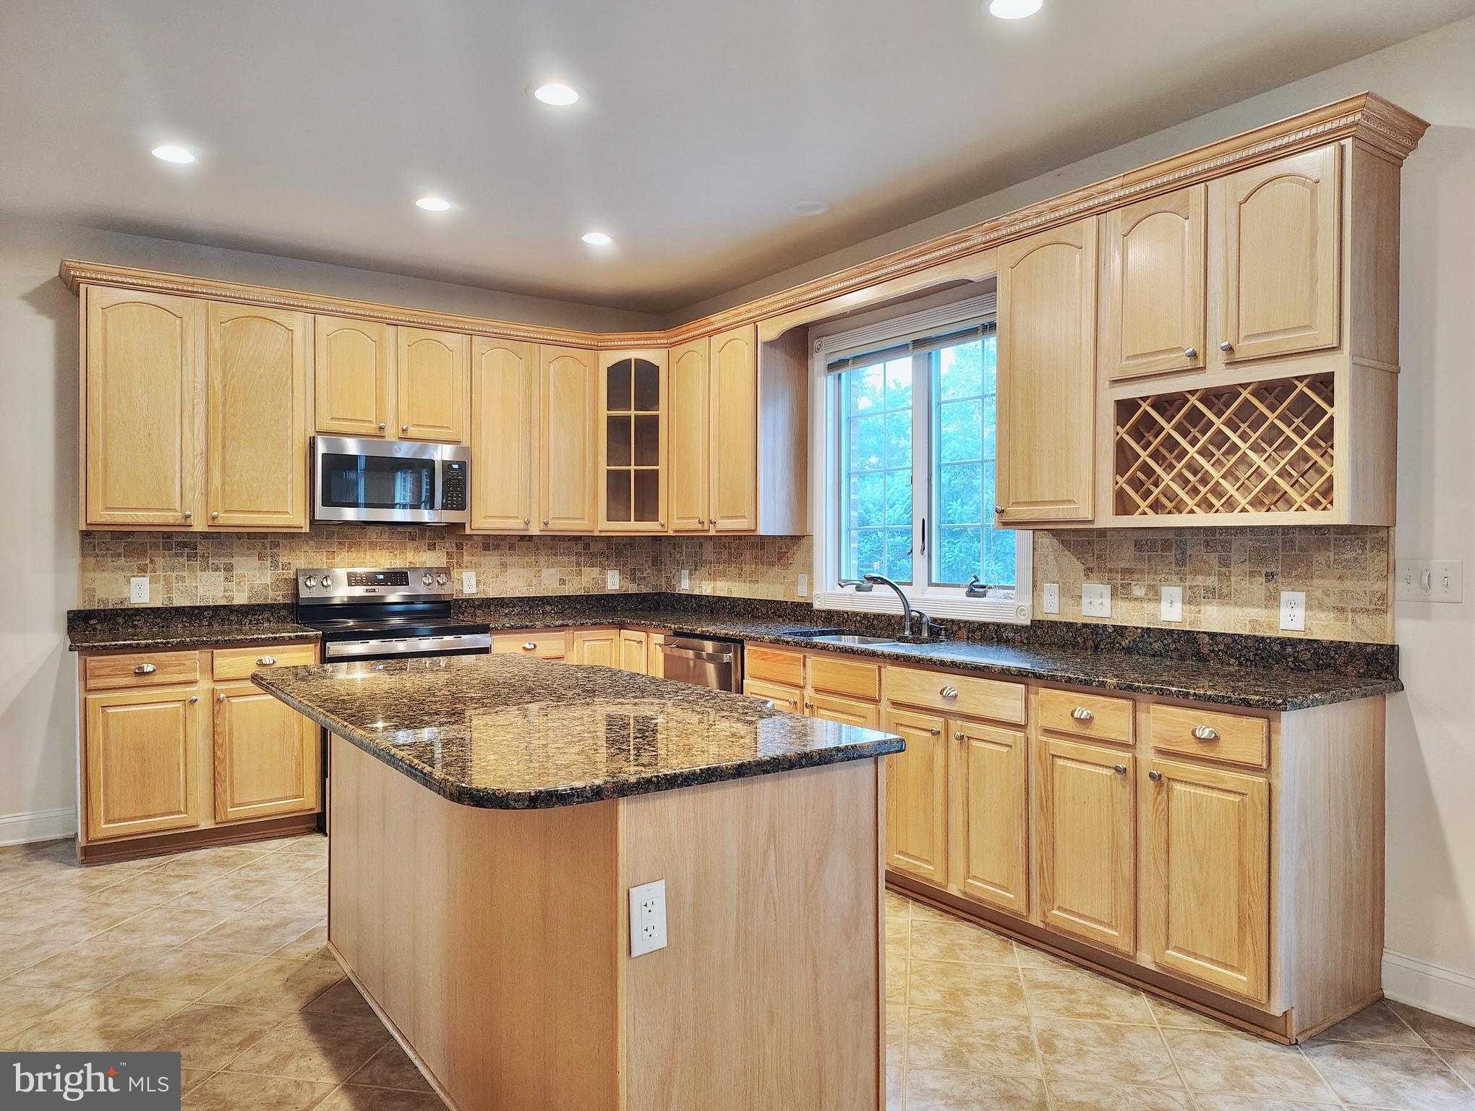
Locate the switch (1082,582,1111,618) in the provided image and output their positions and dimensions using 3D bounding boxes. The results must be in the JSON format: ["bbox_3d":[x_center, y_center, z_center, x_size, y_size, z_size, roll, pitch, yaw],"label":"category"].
[{"bbox_3d":[1.310,0.167,3.757,0.015,0.118,0.118,0,0,-35],"label":"switch"}]

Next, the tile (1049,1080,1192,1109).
[{"bbox_3d":[0.882,1.276,2.297,0.328,0.010,0.328,0,0,10],"label":"tile"}]

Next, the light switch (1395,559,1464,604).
[{"bbox_3d":[1.919,0.071,2.848,0.014,0.117,0.165,0,1,-35],"label":"light switch"}]

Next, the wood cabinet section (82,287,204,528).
[{"bbox_3d":[-2.680,-0.632,4.594,0.460,1.022,0.324,0,0,-35],"label":"wood cabinet section"}]

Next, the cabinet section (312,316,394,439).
[{"bbox_3d":[-1.956,-0.864,5.103,0.368,0.567,0.324,0,0,-35],"label":"cabinet section"}]

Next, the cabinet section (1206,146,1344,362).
[{"bbox_3d":[1.636,-0.831,2.987,0.295,0.563,0.377,0,0,-35],"label":"cabinet section"}]

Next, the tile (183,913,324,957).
[{"bbox_3d":[-1.617,1.267,3.421,0.328,0.010,0.328,0,0,10],"label":"tile"}]

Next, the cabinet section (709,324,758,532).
[{"bbox_3d":[0.092,-0.622,5.184,0.295,1.015,0.416,0,0,-35],"label":"cabinet section"}]

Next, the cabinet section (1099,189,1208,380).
[{"bbox_3d":[1.418,-0.833,3.298,0.295,0.563,0.377,0,0,-35],"label":"cabinet section"}]

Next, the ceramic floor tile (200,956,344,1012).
[{"bbox_3d":[-1.351,1.272,3.038,0.335,0.010,0.335,0,0,10],"label":"ceramic floor tile"}]

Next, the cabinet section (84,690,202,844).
[{"bbox_3d":[-2.602,0.851,4.449,0.426,0.596,0.570,0,0,-35],"label":"cabinet section"}]

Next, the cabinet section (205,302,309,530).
[{"bbox_3d":[-2.276,-0.627,4.805,0.443,1.018,0.295,0,0,-35],"label":"cabinet section"}]

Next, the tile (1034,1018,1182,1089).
[{"bbox_3d":[0.941,1.274,2.624,0.328,0.010,0.328,0,0,10],"label":"tile"}]

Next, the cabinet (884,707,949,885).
[{"bbox_3d":[0.840,0.861,3.820,0.510,0.600,0.315,0,0,-35],"label":"cabinet"}]

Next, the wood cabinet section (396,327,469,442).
[{"bbox_3d":[-1.616,-0.852,5.267,0.377,0.567,0.295,0,0,-35],"label":"wood cabinet section"}]

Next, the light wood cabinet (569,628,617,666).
[{"bbox_3d":[-0.903,0.781,5.586,0.310,0.830,0.580,0,1,-35],"label":"light wood cabinet"}]

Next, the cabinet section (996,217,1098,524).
[{"bbox_3d":[1.203,-0.622,3.676,0.324,1.020,0.425,0,0,-35],"label":"cabinet section"}]

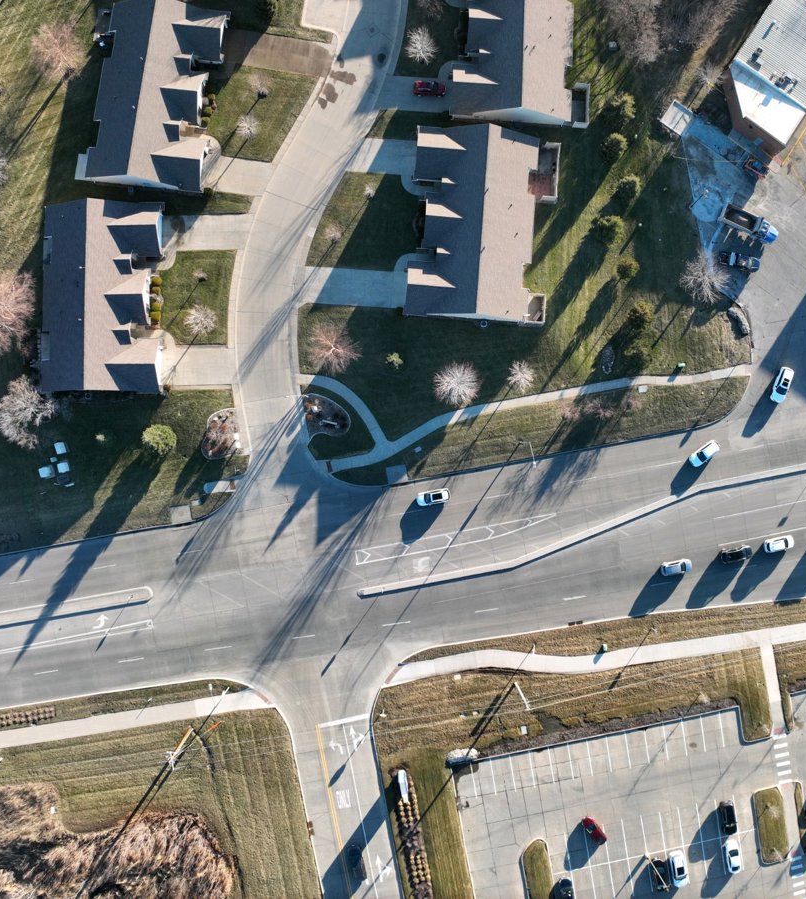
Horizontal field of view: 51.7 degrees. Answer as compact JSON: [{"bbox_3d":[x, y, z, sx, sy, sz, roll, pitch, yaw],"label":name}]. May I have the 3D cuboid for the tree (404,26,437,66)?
[{"bbox_3d":[2.571,-56.292,116.692,4.400,6.000,4.700,0,90,-1],"label":"tree"}]

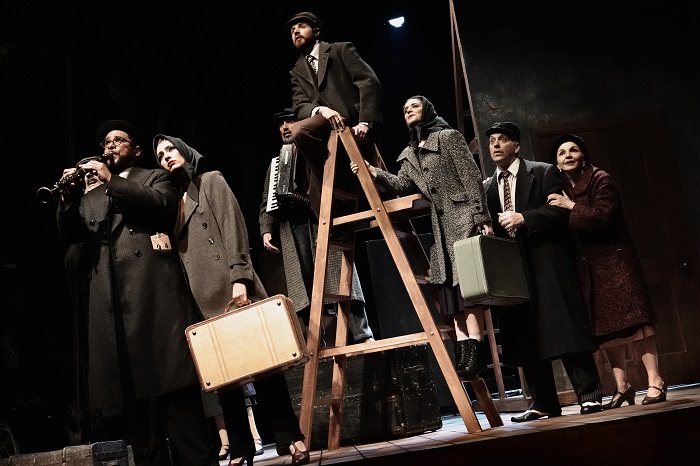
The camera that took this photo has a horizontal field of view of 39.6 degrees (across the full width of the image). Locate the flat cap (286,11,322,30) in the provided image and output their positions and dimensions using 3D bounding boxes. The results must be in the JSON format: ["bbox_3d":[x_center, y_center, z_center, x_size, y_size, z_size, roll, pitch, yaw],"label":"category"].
[{"bbox_3d":[-0.276,-1.281,5.900,0.200,0.120,0.260,-17,-8,41],"label":"flat cap"}]

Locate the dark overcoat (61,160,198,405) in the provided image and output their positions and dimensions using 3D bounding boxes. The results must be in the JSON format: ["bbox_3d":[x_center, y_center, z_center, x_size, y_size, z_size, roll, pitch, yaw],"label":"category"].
[{"bbox_3d":[-1.085,0.273,4.780,0.620,1.160,0.450,-14,-12,29],"label":"dark overcoat"}]

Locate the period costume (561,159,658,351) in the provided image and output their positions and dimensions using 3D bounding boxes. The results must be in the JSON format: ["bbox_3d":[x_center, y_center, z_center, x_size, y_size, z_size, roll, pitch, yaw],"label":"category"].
[{"bbox_3d":[1.474,0.102,5.567,0.388,1.038,0.466,0,-14,-40],"label":"period costume"}]

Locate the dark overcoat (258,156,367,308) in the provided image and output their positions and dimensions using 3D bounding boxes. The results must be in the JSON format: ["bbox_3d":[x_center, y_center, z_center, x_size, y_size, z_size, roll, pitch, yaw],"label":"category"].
[{"bbox_3d":[-0.265,-0.020,6.614,0.640,1.125,0.446,-11,-11,11],"label":"dark overcoat"}]

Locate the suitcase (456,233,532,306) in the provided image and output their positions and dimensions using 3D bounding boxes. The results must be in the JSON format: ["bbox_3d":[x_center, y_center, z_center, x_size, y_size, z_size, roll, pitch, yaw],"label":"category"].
[{"bbox_3d":[0.798,0.211,5.420,0.175,0.335,0.420,-19,-18,40],"label":"suitcase"}]

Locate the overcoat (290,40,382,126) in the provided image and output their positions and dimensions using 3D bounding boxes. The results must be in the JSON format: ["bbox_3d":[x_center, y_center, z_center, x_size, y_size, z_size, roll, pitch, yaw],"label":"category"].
[{"bbox_3d":[-0.080,-0.869,5.910,0.485,0.611,0.388,-16,-13,34],"label":"overcoat"}]

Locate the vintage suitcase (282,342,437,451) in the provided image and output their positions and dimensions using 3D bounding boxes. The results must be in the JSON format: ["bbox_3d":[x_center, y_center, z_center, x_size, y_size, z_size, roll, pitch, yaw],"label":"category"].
[{"bbox_3d":[0.022,1.141,6.618,1.077,0.567,0.553,-9,-10,-3],"label":"vintage suitcase"}]

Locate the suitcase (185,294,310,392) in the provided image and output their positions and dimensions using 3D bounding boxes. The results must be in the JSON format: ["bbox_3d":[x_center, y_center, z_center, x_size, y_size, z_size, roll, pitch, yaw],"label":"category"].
[{"bbox_3d":[-0.499,0.546,4.770,0.518,0.335,0.172,-20,-16,5],"label":"suitcase"}]

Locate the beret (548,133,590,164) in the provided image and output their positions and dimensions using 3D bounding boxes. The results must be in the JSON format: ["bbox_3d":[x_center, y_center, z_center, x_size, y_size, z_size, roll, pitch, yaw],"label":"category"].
[{"bbox_3d":[1.333,-0.510,5.900,0.250,0.150,0.250,-10,-34,12],"label":"beret"}]

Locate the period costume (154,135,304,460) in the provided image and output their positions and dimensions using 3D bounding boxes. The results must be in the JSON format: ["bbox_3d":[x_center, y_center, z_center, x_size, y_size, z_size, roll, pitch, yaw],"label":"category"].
[{"bbox_3d":[-0.604,0.309,4.864,0.524,1.736,0.446,-17,-10,12],"label":"period costume"}]

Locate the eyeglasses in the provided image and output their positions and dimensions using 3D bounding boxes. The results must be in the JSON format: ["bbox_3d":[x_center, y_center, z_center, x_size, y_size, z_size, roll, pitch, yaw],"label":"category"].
[{"bbox_3d":[-1.117,-0.420,4.693,0.142,0.048,0.142,-14,-11,24],"label":"eyeglasses"}]

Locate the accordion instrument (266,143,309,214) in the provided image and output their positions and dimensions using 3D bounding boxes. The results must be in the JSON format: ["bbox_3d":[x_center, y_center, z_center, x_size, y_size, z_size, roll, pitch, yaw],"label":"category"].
[{"bbox_3d":[-0.384,-0.363,6.600,0.400,0.460,0.210,4,-10,10],"label":"accordion instrument"}]

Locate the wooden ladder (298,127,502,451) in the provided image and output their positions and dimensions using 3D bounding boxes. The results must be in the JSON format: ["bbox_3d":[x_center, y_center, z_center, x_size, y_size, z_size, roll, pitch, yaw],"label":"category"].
[{"bbox_3d":[0.143,0.292,5.635,1.106,1.824,0.446,-14,-11,23],"label":"wooden ladder"}]

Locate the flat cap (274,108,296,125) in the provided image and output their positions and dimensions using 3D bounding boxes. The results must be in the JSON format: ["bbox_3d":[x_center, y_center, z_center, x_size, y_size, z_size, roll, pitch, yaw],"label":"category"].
[{"bbox_3d":[-0.417,-0.817,6.682,0.205,0.115,0.270,-12,-11,17],"label":"flat cap"}]

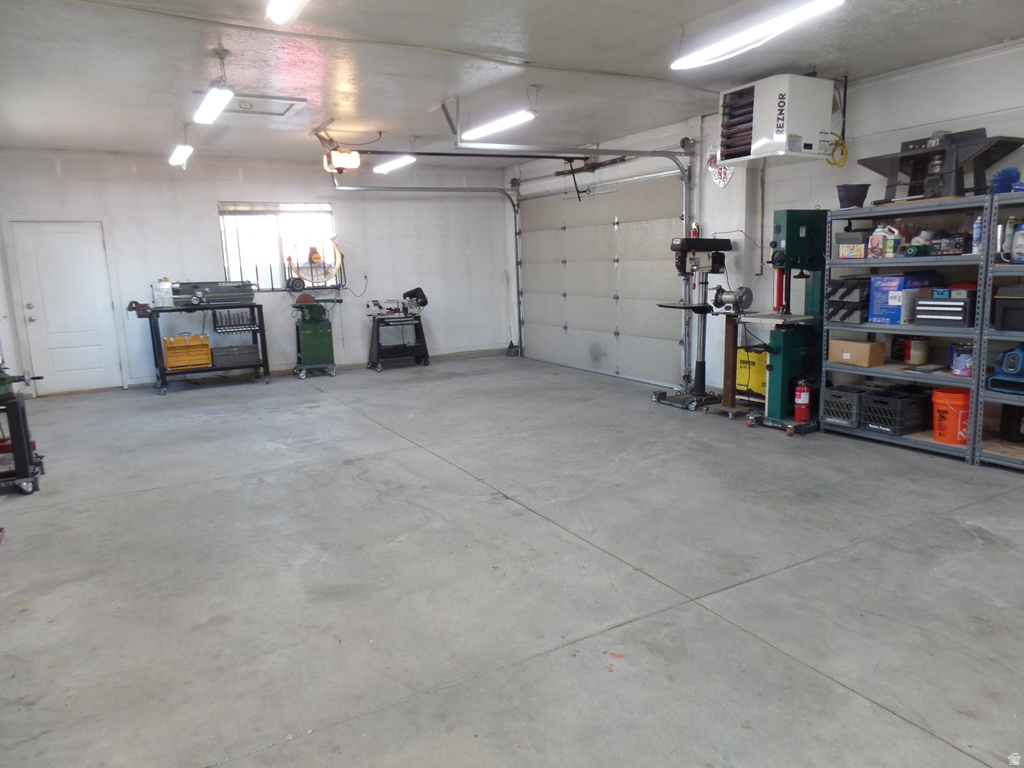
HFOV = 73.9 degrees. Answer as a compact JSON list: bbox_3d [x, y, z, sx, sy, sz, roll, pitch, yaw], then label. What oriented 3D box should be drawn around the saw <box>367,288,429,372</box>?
[{"bbox_3d":[-1.655,-0.790,9.837,0.860,1.140,0.480,-8,11,-29],"label":"saw"}]

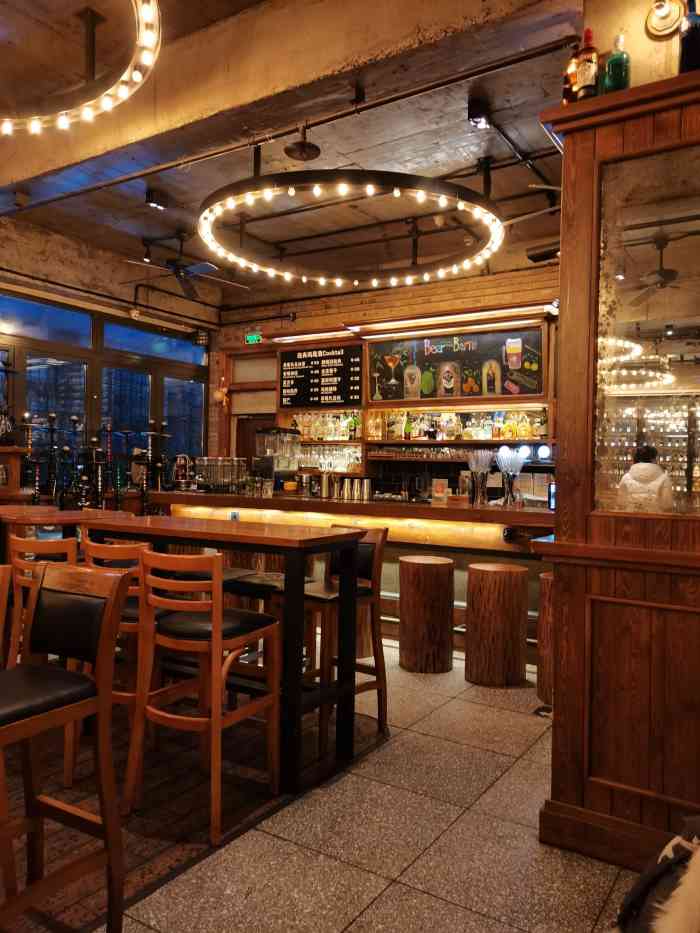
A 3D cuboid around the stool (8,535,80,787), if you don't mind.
[{"bbox_3d":[-1.215,0.822,3.203,0.440,1.050,0.490,1,0,23],"label":"stool"}]

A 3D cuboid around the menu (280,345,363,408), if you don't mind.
[{"bbox_3d":[-0.356,-1.054,8.341,1.186,0.711,0.030,1,0,33],"label":"menu"}]

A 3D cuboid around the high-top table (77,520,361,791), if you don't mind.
[{"bbox_3d":[-0.682,0.828,3.539,1.480,1.055,0.585,1,0,31],"label":"high-top table"}]

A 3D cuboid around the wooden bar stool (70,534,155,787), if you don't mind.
[{"bbox_3d":[-0.896,0.816,3.024,0.430,1.030,0.490,1,0,27],"label":"wooden bar stool"}]

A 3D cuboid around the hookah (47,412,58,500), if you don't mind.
[{"bbox_3d":[-2.419,-0.077,5.700,0.140,0.724,0.140,1,0,33],"label":"hookah"}]

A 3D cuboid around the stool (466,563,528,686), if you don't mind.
[{"bbox_3d":[0.955,1.019,4.572,0.380,0.730,0.380,1,0,32],"label":"stool"}]

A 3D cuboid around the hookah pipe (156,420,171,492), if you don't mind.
[{"bbox_3d":[-1.730,-0.093,6.500,0.145,0.660,0.145,1,0,32],"label":"hookah pipe"}]

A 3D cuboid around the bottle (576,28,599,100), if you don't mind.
[{"bbox_3d":[0.888,-1.497,2.620,0.083,0.287,0.083,1,0,23],"label":"bottle"}]

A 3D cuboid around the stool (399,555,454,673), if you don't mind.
[{"bbox_3d":[0.530,1.009,4.846,0.365,0.730,0.365,1,0,0],"label":"stool"}]

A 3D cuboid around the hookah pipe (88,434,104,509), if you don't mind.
[{"bbox_3d":[-2.242,0.053,6.200,0.150,0.630,0.150,1,0,32],"label":"hookah pipe"}]

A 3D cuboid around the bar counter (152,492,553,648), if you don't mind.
[{"bbox_3d":[-0.001,0.821,5.695,4.050,1.090,0.700,1,0,33],"label":"bar counter"}]

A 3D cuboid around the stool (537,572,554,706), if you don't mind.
[{"bbox_3d":[1.323,1.021,4.173,0.380,0.725,0.380,1,0,33],"label":"stool"}]

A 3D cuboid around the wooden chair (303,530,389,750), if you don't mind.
[{"bbox_3d":[-0.091,0.836,3.553,0.480,1.035,0.420,1,0,-42],"label":"wooden chair"}]

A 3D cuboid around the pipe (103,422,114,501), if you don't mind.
[{"bbox_3d":[-1.998,-0.037,5.800,0.130,0.670,0.130,1,0,33],"label":"pipe"}]

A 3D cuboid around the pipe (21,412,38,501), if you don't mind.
[{"bbox_3d":[-2.744,-0.086,6.000,0.165,0.740,0.165,1,0,32],"label":"pipe"}]

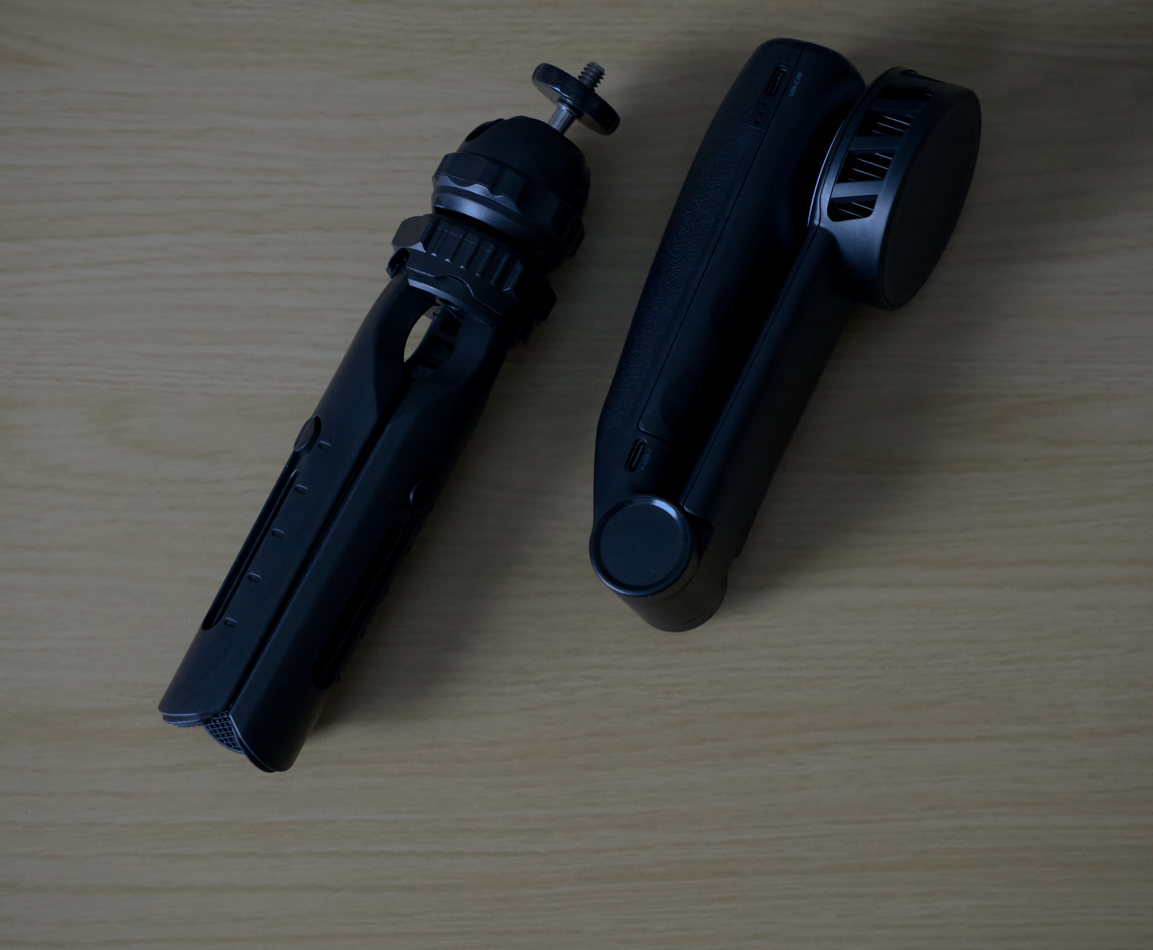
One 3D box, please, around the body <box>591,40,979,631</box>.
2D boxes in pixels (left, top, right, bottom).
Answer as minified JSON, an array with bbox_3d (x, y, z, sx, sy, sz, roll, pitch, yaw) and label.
[{"bbox_3d":[0.044,-0.044,0.563,0.068,0.062,0.169,25,82,22],"label":"body"}]

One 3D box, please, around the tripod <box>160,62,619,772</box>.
[{"bbox_3d":[-0.050,-0.016,0.559,0.047,0.048,0.199,26,81,3],"label":"tripod"}]

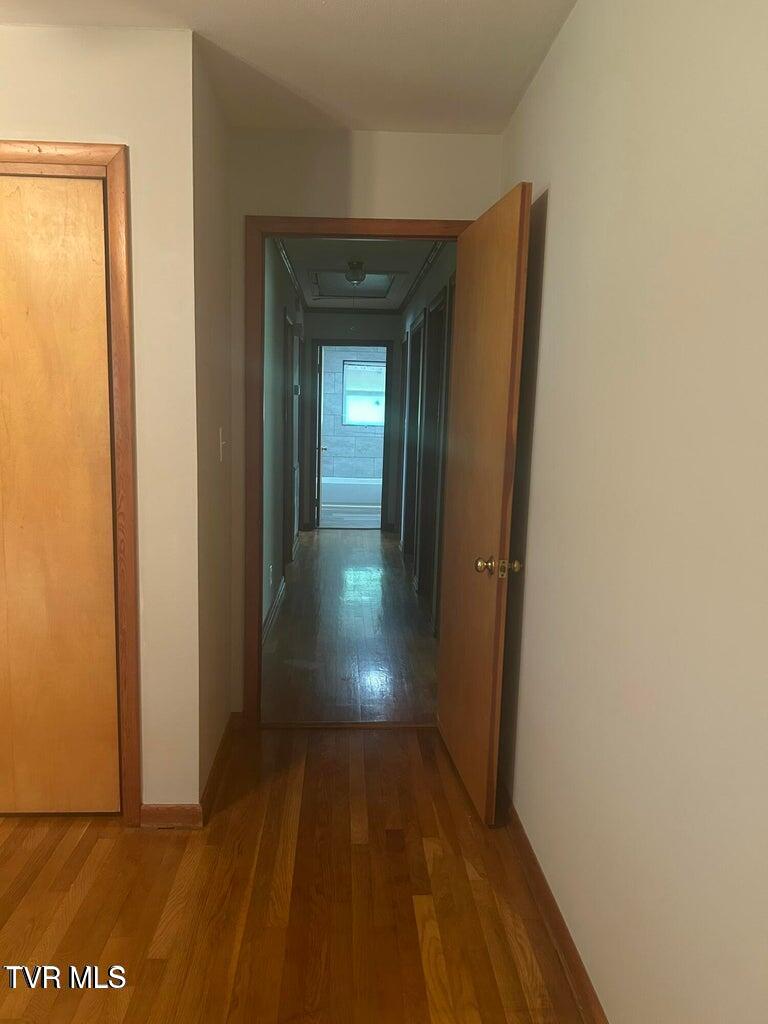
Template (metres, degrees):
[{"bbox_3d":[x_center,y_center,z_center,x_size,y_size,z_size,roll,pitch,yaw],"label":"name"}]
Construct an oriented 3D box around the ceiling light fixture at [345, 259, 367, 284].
[{"bbox_3d":[-0.210,-1.762,5.688,0.165,0.165,0.165,1,8,-3],"label":"ceiling light fixture"}]

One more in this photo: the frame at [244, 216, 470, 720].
[{"bbox_3d":[-0.118,-0.106,3.212,0.910,2.120,0.090,1,8,-3],"label":"frame"}]

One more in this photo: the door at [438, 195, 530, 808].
[{"bbox_3d":[0.340,-0.024,2.842,0.036,2.040,0.780,0,8,-9],"label":"door"}]

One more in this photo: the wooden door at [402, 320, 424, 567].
[{"bbox_3d":[0.263,-0.498,6.438,0.050,2.020,0.880,1,8,-3],"label":"wooden door"}]

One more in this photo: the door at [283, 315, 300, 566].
[{"bbox_3d":[-0.794,-0.541,6.333,0.100,2.080,0.930,1,8,-3],"label":"door"}]

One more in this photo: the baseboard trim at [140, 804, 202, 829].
[{"bbox_3d":[-0.696,0.997,2.525,0.200,0.077,0.020,1,8,-3],"label":"baseboard trim"}]

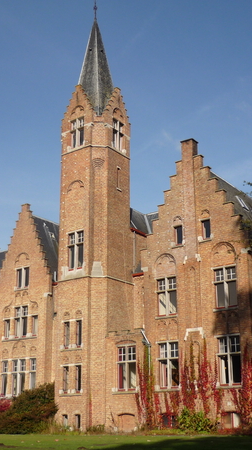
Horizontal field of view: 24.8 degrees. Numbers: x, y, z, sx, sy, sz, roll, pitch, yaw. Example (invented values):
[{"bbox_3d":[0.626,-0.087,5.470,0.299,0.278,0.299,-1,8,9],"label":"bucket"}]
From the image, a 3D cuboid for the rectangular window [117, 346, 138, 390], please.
[{"bbox_3d":[0.119,9.723,38.685,1.576,3.049,0.250,-14,-23,34],"label":"rectangular window"}]

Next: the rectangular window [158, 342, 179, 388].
[{"bbox_3d":[2.812,9.055,36.803,1.524,2.966,0.250,-14,-23,34],"label":"rectangular window"}]

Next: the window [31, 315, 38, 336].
[{"bbox_3d":[-7.651,8.574,48.409,0.710,1.830,0.220,-14,-22,34],"label":"window"}]

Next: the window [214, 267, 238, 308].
[{"bbox_3d":[6.434,4.047,36.741,1.570,2.810,0.220,-14,-22,34],"label":"window"}]

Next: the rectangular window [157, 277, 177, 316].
[{"bbox_3d":[2.840,4.938,39.201,1.570,2.750,0.220,-14,-22,34],"label":"rectangular window"}]

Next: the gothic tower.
[{"bbox_3d":[-2.565,-2.152,46.625,4.944,35.844,4.893,-14,-23,34],"label":"gothic tower"}]

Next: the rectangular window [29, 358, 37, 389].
[{"bbox_3d":[-7.485,12.348,46.459,0.824,2.905,0.250,-14,-23,34],"label":"rectangular window"}]

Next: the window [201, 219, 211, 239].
[{"bbox_3d":[5.446,0.336,38.696,0.690,1.470,0.220,-14,-22,34],"label":"window"}]

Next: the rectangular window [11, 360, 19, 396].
[{"bbox_3d":[-9.291,12.927,48.256,0.860,2.960,0.220,-14,-22,34],"label":"rectangular window"}]

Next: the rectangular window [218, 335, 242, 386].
[{"bbox_3d":[6.416,8.384,35.353,1.570,3.130,0.220,-14,-22,34],"label":"rectangular window"}]

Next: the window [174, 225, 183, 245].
[{"bbox_3d":[3.636,0.678,38.971,0.639,1.349,0.250,-14,-23,34],"label":"window"}]

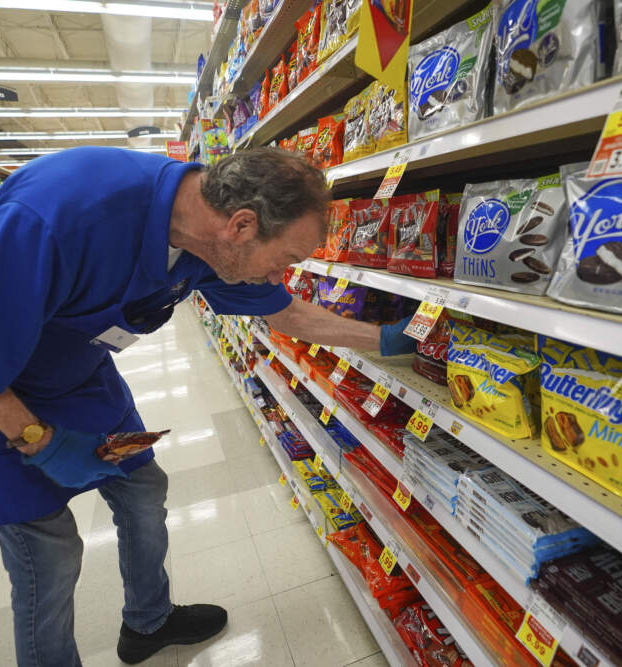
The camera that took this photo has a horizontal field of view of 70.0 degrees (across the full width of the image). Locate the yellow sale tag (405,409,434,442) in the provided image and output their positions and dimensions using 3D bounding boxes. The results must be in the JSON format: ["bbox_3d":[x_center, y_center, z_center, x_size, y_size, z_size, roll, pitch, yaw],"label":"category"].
[{"bbox_3d":[0.212,0.179,0.869,0.005,0.045,0.060,18,6,-23],"label":"yellow sale tag"}]

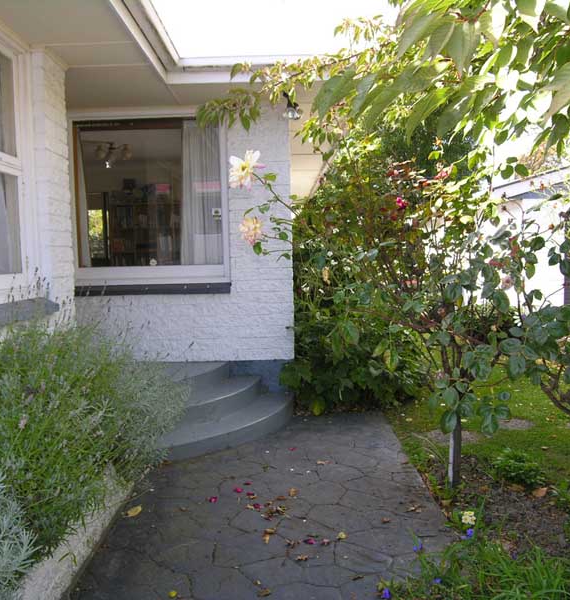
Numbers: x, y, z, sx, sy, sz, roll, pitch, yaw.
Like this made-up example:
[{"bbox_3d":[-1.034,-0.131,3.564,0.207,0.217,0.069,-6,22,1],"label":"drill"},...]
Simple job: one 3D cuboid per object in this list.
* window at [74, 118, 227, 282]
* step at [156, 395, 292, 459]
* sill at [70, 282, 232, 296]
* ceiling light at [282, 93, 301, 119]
[{"bbox_3d":[-1.220,-0.886,5.057,1.415,1.480,0.100,-1,5,0],"label":"window"},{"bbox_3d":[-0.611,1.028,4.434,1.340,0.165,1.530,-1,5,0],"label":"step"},{"bbox_3d":[-1.207,-0.095,5.082,1.440,0.102,0.120,-1,5,0],"label":"sill"},{"bbox_3d":[0.053,-1.592,4.564,0.170,0.236,0.180,-1,5,0],"label":"ceiling light"}]

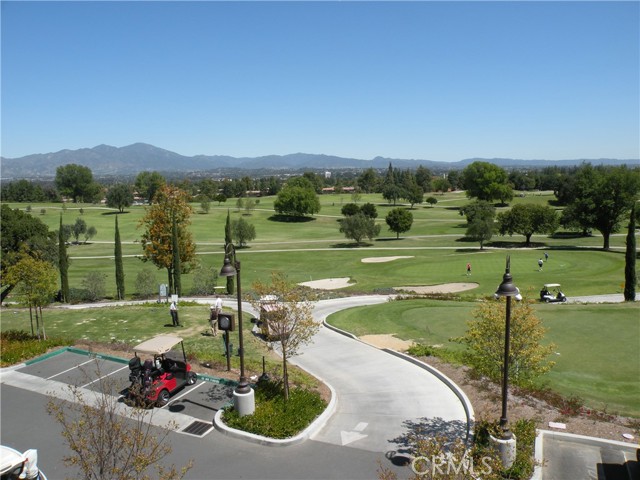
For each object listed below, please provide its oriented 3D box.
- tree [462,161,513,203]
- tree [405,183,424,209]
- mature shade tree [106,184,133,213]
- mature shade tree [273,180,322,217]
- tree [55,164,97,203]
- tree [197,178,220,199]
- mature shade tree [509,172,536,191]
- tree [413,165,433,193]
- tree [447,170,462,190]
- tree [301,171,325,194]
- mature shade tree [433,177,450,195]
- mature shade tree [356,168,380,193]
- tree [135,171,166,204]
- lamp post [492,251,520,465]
[{"bbox_3d":[85.560,-29.880,255.000,25.030,21.450,23.780,2,7,18],"label":"tree"},{"bbox_3d":[37.984,-17.887,200.655,7.880,10.350,7.880,1,7,11],"label":"tree"},{"bbox_3d":[-78.429,-16.708,196.249,10.790,11.680,10.790,-3,7,-21],"label":"mature shade tree"},{"bbox_3d":[-7.405,-13.329,164.294,14.840,12.380,14.840,-1,7,-3],"label":"mature shade tree"},{"bbox_3d":[-134.690,-31.120,275.000,22.670,20.930,21.540,-4,8,-26],"label":"tree"},{"bbox_3d":[-73.710,-34.040,330.000,15.550,13.220,14.770,-2,7,-12],"label":"tree"},{"bbox_3d":[144.010,-42.310,355.000,19.510,14.220,18.540,2,8,22],"label":"mature shade tree"},{"bbox_3d":[77.750,-46.200,375.000,13.250,21.030,12.590,1,7,12],"label":"tree"},{"bbox_3d":[101.040,-44.700,375.000,11.780,15.020,11.190,1,7,15],"label":"tree"},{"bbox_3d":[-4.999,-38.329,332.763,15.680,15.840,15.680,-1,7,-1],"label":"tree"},{"bbox_3d":[79.100,-35.480,325.000,11.480,11.720,10.910,1,7,14],"label":"mature shade tree"},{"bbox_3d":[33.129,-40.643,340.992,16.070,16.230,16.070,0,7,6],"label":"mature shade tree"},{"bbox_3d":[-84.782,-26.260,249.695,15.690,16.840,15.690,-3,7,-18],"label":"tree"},{"bbox_3d":[5.209,3.400,13.575,0.760,5.960,1.000,2,7,21],"label":"lamp post"}]

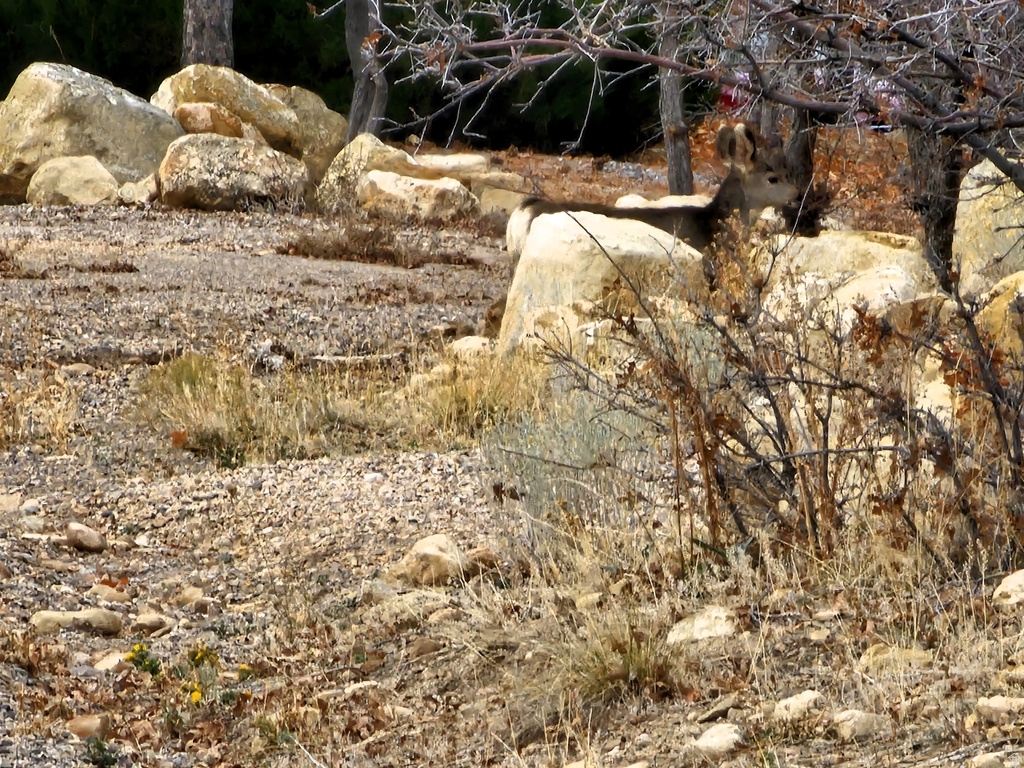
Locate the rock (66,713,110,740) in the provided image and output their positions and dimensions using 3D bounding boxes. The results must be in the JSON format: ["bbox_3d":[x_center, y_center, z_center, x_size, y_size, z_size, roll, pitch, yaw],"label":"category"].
[{"bbox_3d":[-0.971,0.785,15.600,0.097,0.059,0.075,0,4,0],"label":"rock"}]

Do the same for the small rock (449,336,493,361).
[{"bbox_3d":[-0.167,-0.139,27.400,0.178,0.100,0.140,0,4,0],"label":"small rock"}]

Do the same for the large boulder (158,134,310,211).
[{"bbox_3d":[-1.738,-1.324,42.600,0.940,0.450,0.680,0,4,0],"label":"large boulder"}]

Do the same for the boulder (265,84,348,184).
[{"bbox_3d":[-1.352,-1.587,43.800,0.600,0.640,0.600,0,4,0],"label":"boulder"}]

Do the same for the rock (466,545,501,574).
[{"bbox_3d":[-0.091,0.539,21.000,0.112,0.083,0.095,0,4,0],"label":"rock"}]

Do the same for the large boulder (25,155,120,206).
[{"bbox_3d":[-2.752,-1.274,42.600,0.560,0.320,0.450,0,4,0],"label":"large boulder"}]

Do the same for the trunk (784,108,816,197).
[{"bbox_3d":[1.717,-1.378,40.500,0.190,0.580,0.190,0,4,0],"label":"trunk"}]

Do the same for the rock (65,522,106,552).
[{"bbox_3d":[-1.257,0.454,20.100,0.115,0.080,0.090,0,4,0],"label":"rock"}]

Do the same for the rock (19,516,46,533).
[{"bbox_3d":[-1.515,0.444,21.500,0.088,0.052,0.070,0,4,0],"label":"rock"}]

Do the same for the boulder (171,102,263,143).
[{"bbox_3d":[-1.650,-1.438,38.000,0.500,0.270,0.400,0,4,0],"label":"boulder"}]

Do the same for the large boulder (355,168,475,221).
[{"bbox_3d":[-0.514,-1.020,37.000,0.660,0.300,0.450,0,4,0],"label":"large boulder"}]

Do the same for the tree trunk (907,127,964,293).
[{"bbox_3d":[1.822,-0.766,29.200,0.220,0.800,0.220,-5,4,0],"label":"tree trunk"}]

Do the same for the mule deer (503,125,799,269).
[{"bbox_3d":[0.589,-0.580,28.500,1.200,1.020,0.320,-1,4,-12],"label":"mule deer"}]

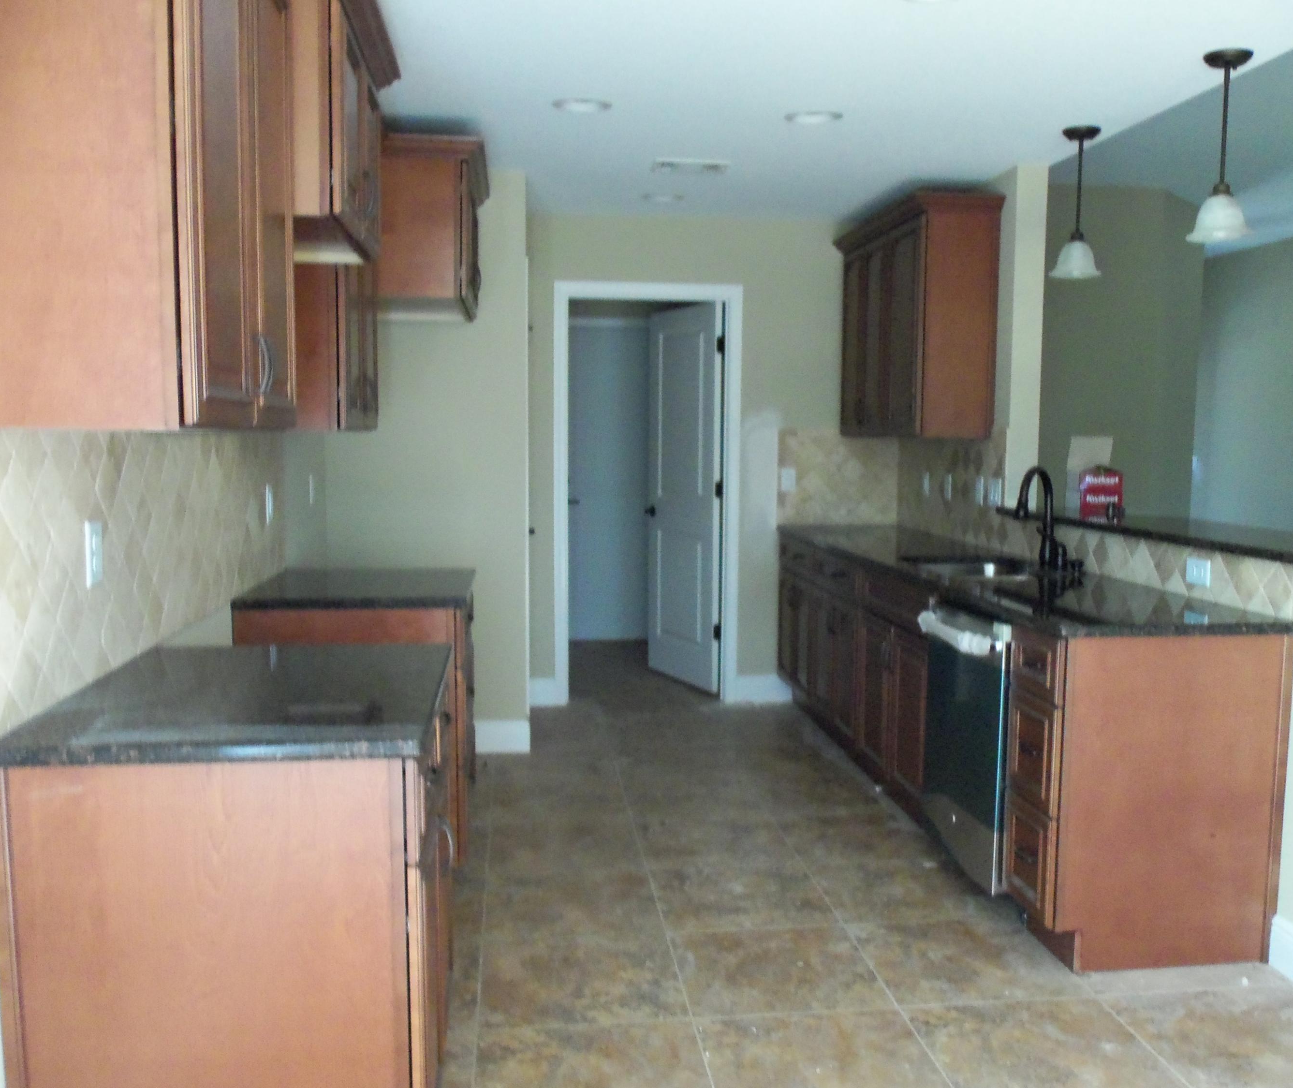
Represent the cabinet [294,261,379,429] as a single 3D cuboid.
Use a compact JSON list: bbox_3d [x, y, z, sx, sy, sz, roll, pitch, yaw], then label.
[{"bbox_3d":[-1.028,-0.811,3.704,0.319,0.935,0.780,0,5,-6],"label":"cabinet"}]

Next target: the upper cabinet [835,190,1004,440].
[{"bbox_3d":[1.194,-0.982,5.548,0.360,0.983,1.256,0,5,-6],"label":"upper cabinet"}]

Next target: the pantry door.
[{"bbox_3d":[0.200,-0.251,6.628,0.045,2.030,0.762,-2,6,-29],"label":"pantry door"}]

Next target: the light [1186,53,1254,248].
[{"bbox_3d":[1.638,-1.123,3.449,0.184,0.508,0.184,0,5,-6],"label":"light"}]

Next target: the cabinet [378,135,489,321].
[{"bbox_3d":[-0.949,-1.155,4.562,0.659,0.538,0.906,0,5,-6],"label":"cabinet"}]

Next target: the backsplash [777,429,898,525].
[{"bbox_3d":[0.985,-0.334,6.210,0.632,0.477,0.020,0,5,-6],"label":"backsplash"}]

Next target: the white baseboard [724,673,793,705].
[{"bbox_3d":[0.587,0.749,6.269,0.340,0.140,0.020,0,5,-6],"label":"white baseboard"}]

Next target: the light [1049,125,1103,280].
[{"bbox_3d":[1.534,-1.202,4.314,0.184,0.508,0.184,0,5,-6],"label":"light"}]

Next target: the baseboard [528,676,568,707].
[{"bbox_3d":[-0.510,0.751,6.153,0.195,0.138,0.020,0,5,-6],"label":"baseboard"}]

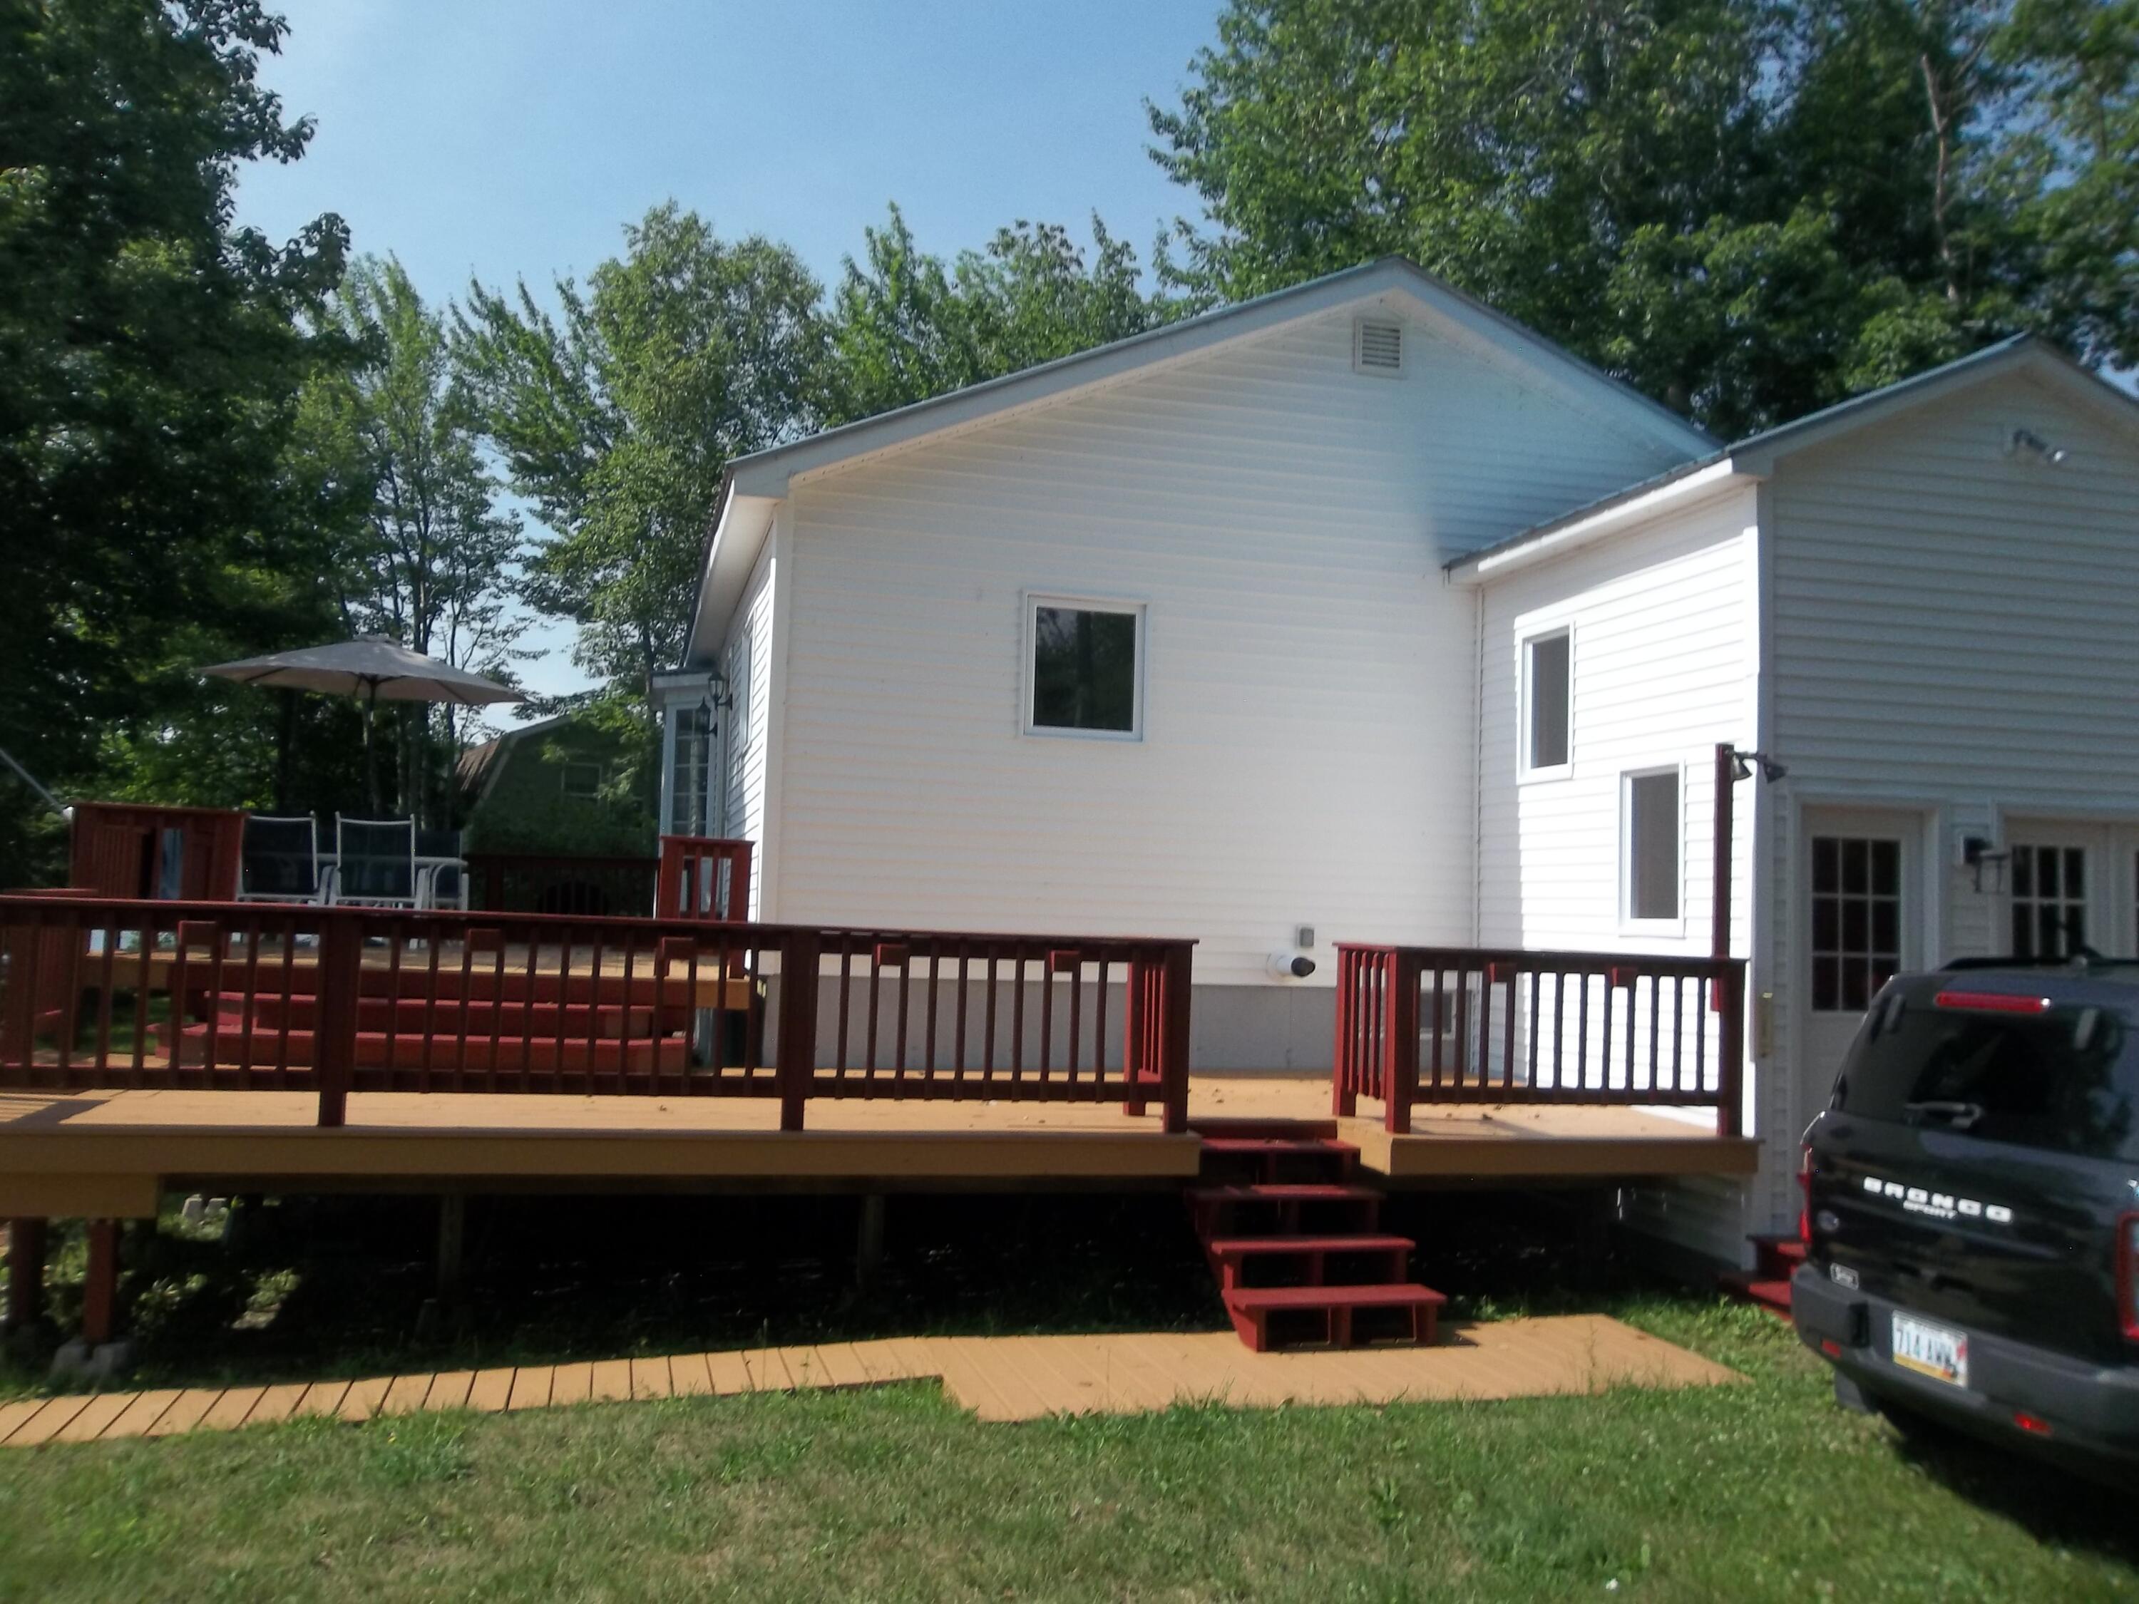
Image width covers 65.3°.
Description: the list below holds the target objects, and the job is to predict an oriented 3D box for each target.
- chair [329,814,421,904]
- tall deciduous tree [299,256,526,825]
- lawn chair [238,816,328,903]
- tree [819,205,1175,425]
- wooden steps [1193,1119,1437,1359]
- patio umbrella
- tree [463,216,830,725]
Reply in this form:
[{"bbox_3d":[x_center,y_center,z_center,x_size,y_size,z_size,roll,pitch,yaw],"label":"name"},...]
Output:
[{"bbox_3d":[-5.452,0.661,13.199,0.640,1.020,0.720,3,-4,-15],"label":"chair"},{"bbox_3d":[-10.467,-2.567,25.580,3.516,11.910,3.516,3,-4,-15],"label":"tall deciduous tree"},{"bbox_3d":[-6.130,0.621,13.018,0.640,1.020,0.720,3,-4,-15],"label":"lawn chair"},{"bbox_3d":[-1.492,-3.088,27.509,6.002,13.922,6.002,3,-4,-15],"label":"tree"},{"bbox_3d":[1.066,2.044,8.012,0.980,0.850,1.280,3,-4,-15],"label":"wooden steps"},{"bbox_3d":[-5.909,-0.093,13.919,2.650,2.588,2.650,3,-4,-15],"label":"patio umbrella"},{"bbox_3d":[-6.931,-2.904,25.546,5.443,12.854,5.443,3,-4,-15],"label":"tree"}]

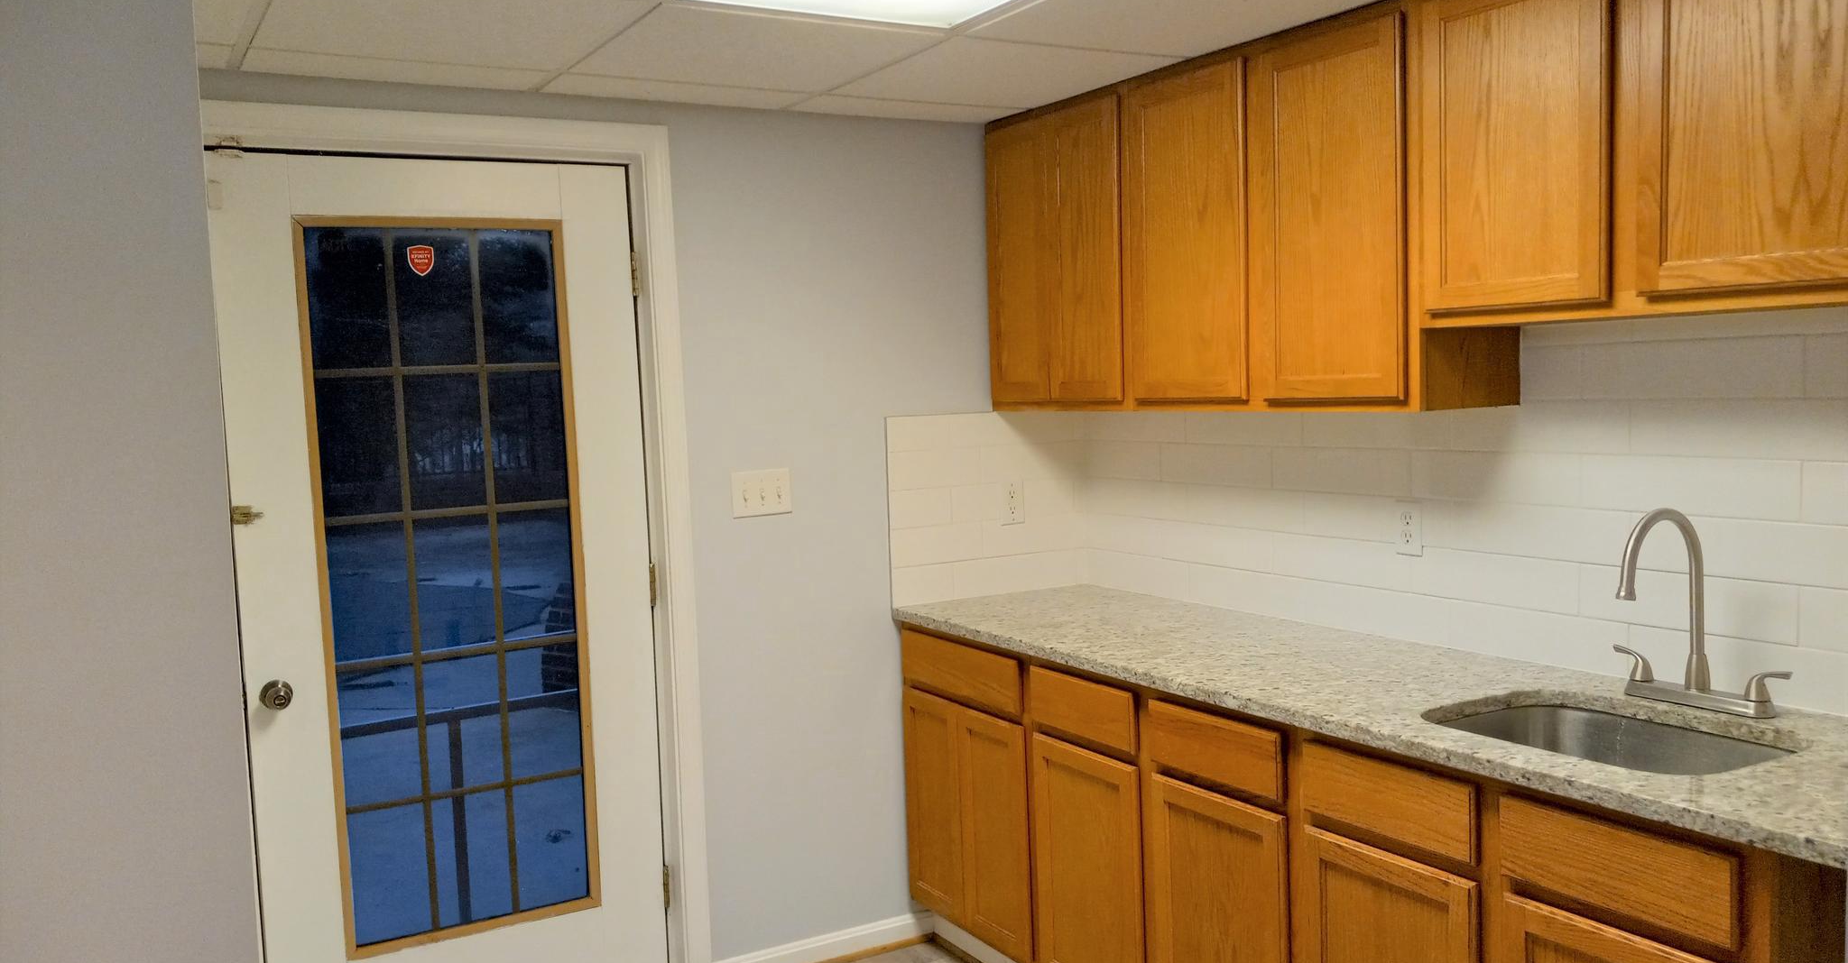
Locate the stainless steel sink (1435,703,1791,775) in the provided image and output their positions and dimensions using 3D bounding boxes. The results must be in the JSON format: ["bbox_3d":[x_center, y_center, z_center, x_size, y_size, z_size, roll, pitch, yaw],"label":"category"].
[{"bbox_3d":[1.089,0.521,2.324,0.369,0.187,0.526,-4,5,-30],"label":"stainless steel sink"}]

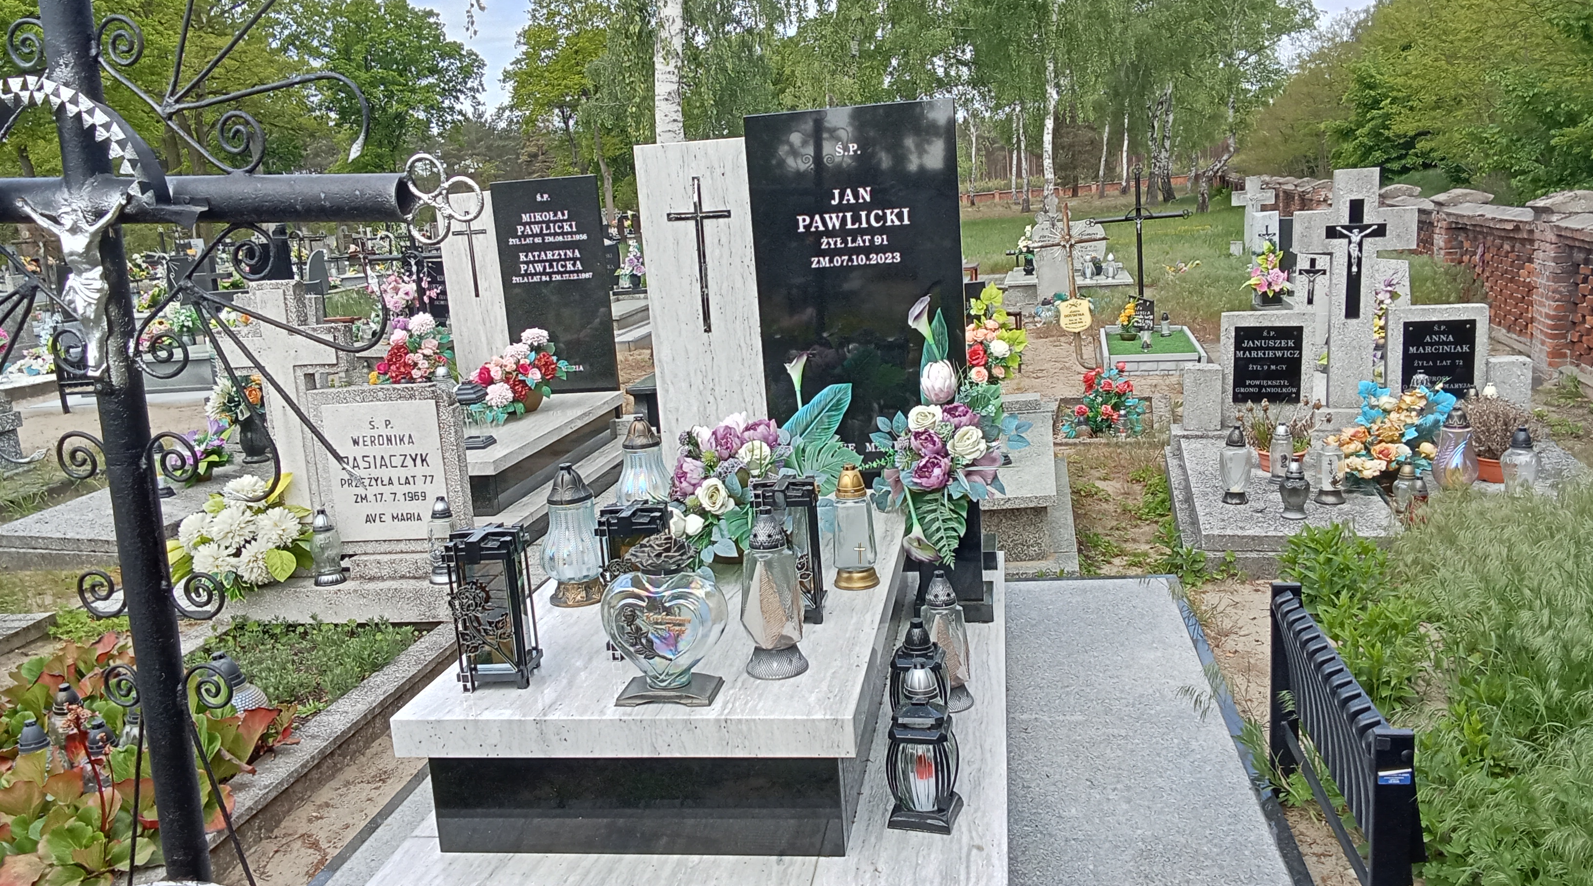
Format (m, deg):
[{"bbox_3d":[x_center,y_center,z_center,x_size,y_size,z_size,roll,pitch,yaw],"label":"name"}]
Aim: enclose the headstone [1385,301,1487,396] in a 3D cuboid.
[{"bbox_3d":[2.839,-0.348,5.512,0.395,0.520,0.110,-1,11,17],"label":"headstone"}]

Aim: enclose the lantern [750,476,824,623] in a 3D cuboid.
[{"bbox_3d":[-0.017,0.250,2.983,0.150,0.325,0.150,-3,11,7],"label":"lantern"}]

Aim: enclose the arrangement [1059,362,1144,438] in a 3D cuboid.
[{"bbox_3d":[1.786,-0.268,7.257,0.460,0.390,0.360,-3,11,10],"label":"arrangement"}]

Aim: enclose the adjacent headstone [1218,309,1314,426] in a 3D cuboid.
[{"bbox_3d":[2.264,-0.364,5.993,0.445,0.570,0.100,-1,11,17],"label":"adjacent headstone"}]

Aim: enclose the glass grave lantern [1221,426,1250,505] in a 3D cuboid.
[{"bbox_3d":[1.605,0.077,4.550,0.100,0.283,0.100,-1,11,17],"label":"glass grave lantern"}]

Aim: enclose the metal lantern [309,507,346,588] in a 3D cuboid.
[{"bbox_3d":[-1.542,0.338,4.065,0.095,0.254,0.095,-6,11,-10],"label":"metal lantern"}]

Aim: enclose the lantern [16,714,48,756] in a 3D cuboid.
[{"bbox_3d":[-2.019,0.844,3.311,0.100,0.245,0.100,-3,11,10],"label":"lantern"}]

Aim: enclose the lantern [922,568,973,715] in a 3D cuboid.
[{"bbox_3d":[0.377,0.484,3.096,0.128,0.340,0.128,-3,11,10],"label":"lantern"}]

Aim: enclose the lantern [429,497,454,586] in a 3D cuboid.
[{"bbox_3d":[-1.234,0.331,4.310,0.095,0.305,0.095,-2,11,10],"label":"lantern"}]

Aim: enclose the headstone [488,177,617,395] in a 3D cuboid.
[{"bbox_3d":[-1.403,-0.915,7.322,0.643,1.248,0.080,-3,11,10],"label":"headstone"}]

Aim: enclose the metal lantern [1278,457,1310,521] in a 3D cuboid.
[{"bbox_3d":[1.725,0.151,4.301,0.103,0.212,0.103,-1,11,17],"label":"metal lantern"}]

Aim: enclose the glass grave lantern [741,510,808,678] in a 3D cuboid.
[{"bbox_3d":[-0.048,0.290,2.489,0.130,0.333,0.130,-2,11,10],"label":"glass grave lantern"}]

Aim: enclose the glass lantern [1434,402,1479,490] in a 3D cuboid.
[{"bbox_3d":[2.480,0.027,4.673,0.165,0.345,0.165,-1,11,17],"label":"glass lantern"}]

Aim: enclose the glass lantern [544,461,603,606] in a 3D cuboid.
[{"bbox_3d":[-0.582,0.235,3.228,0.165,0.350,0.165,-3,11,10],"label":"glass lantern"}]

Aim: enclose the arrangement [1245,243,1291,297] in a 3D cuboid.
[{"bbox_3d":[3.672,-1.347,9.672,0.350,0.400,0.280,-1,11,15],"label":"arrangement"}]

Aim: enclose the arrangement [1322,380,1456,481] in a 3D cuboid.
[{"bbox_3d":[2.182,-0.030,4.584,0.440,0.380,0.340,1,12,25],"label":"arrangement"}]

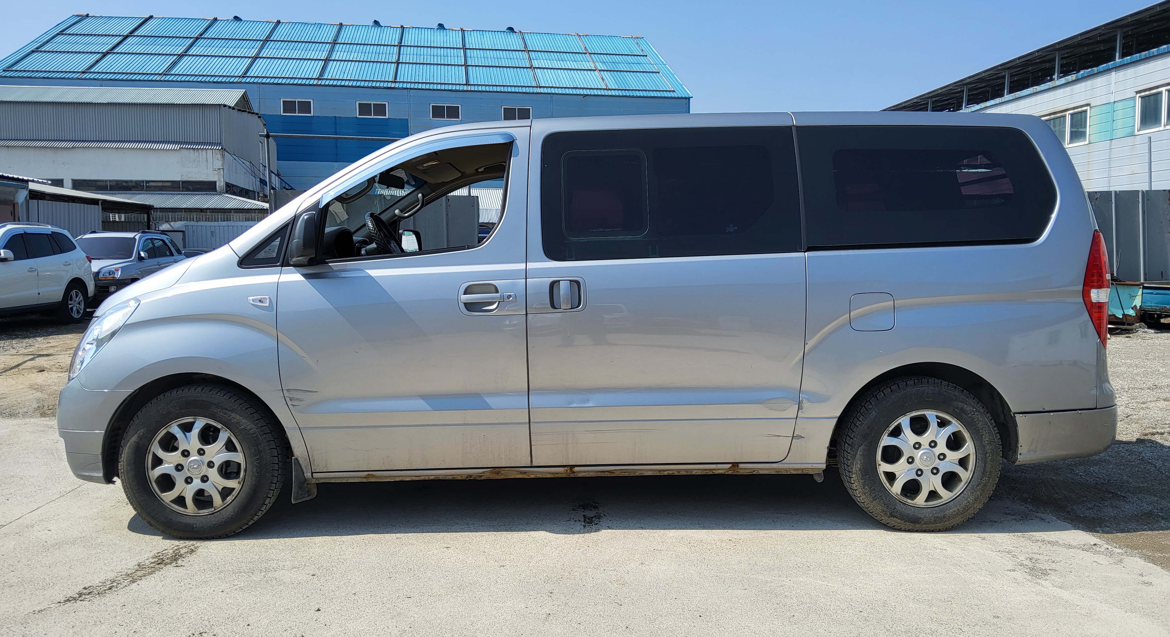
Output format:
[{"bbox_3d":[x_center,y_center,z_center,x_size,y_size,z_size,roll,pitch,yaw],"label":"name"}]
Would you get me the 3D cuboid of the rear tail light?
[{"bbox_3d":[2.257,-0.134,3.922,0.160,0.530,0.210,-5,0,0],"label":"rear tail light"}]

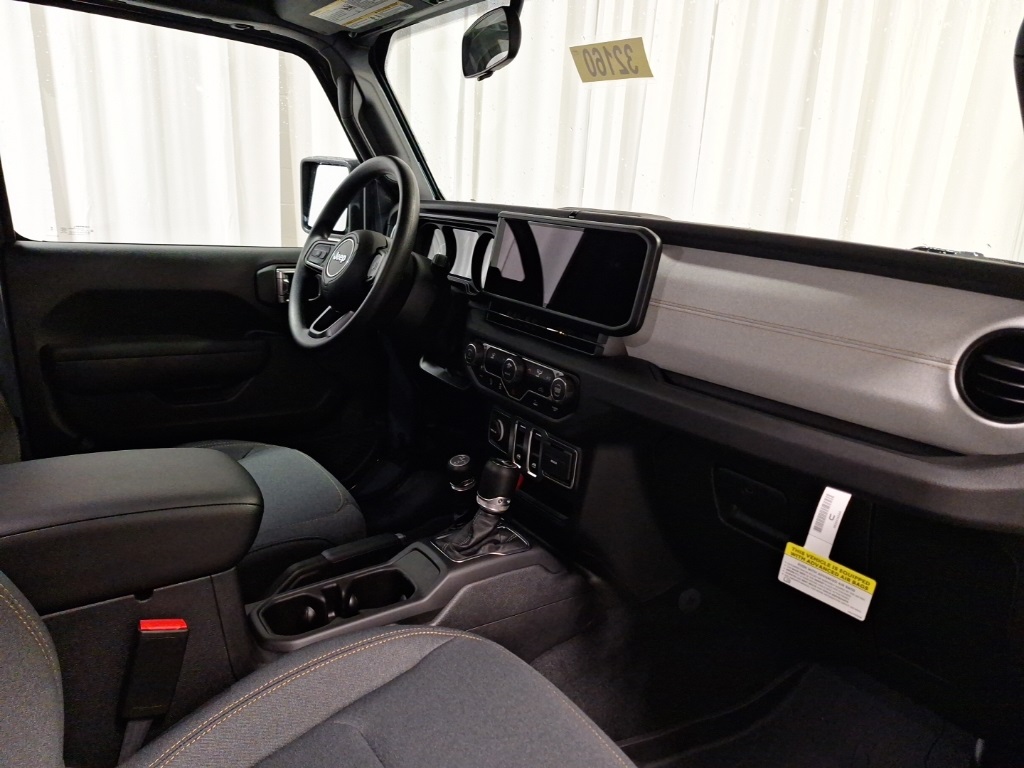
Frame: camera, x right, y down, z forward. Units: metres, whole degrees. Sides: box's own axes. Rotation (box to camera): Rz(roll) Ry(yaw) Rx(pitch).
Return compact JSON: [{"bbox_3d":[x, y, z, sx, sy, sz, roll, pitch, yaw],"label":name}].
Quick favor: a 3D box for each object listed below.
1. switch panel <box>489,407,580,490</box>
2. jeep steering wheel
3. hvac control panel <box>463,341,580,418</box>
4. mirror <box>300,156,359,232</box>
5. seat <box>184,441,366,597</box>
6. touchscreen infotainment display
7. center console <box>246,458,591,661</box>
[{"bbox_3d":[0.028,0.092,1.034,0.030,0.075,0.222,-6,18,-36],"label":"switch panel"},{"bbox_3d":[-0.273,-0.231,1.223,0.100,0.375,0.375,26,-2,-40],"label":"jeep steering wheel"},{"bbox_3d":[0.007,-0.007,0.985,0.042,0.086,0.260,-6,18,-36],"label":"hvac control panel"},{"bbox_3d":[-0.459,-0.485,1.750,0.200,0.193,0.085,15,20,36],"label":"mirror"},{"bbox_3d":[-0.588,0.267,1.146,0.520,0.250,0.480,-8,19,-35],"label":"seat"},{"bbox_3d":[0.079,-0.165,0.982,0.033,0.138,0.345,5,11,-38],"label":"touchscreen infotainment display"},{"bbox_3d":[-0.115,0.245,0.975,0.470,0.235,0.235,-8,19,-35],"label":"center console"}]

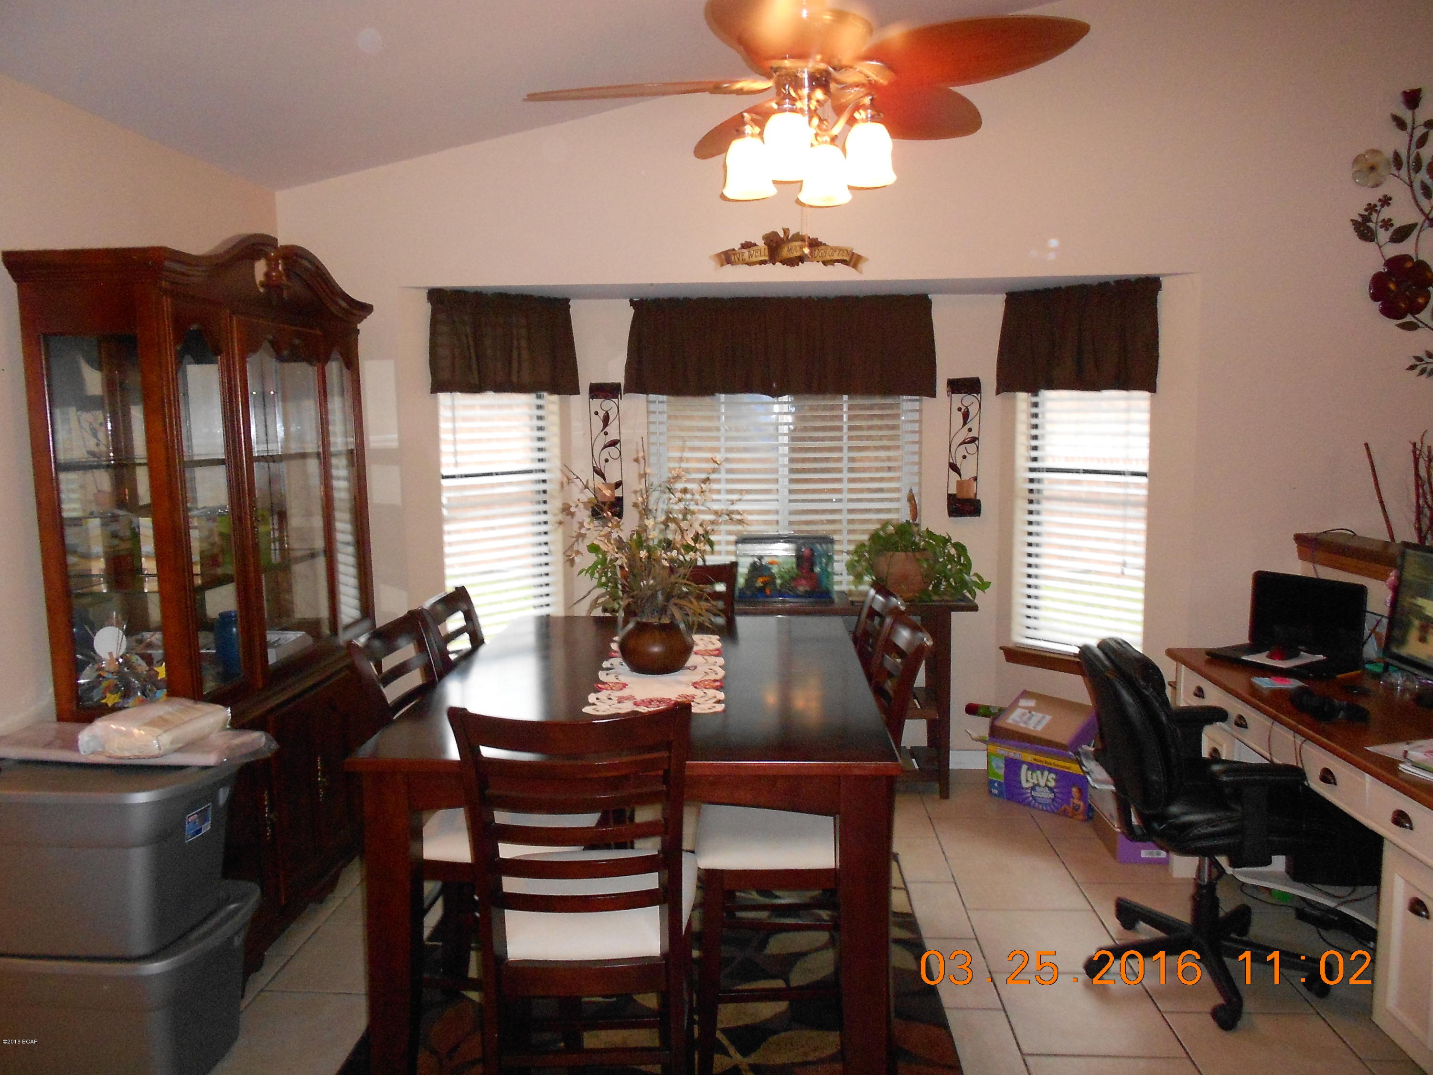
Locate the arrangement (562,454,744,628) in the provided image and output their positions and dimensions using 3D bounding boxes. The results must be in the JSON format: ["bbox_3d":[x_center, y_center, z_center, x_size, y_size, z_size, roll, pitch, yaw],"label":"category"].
[{"bbox_3d":[-0.166,0.004,2.942,0.480,0.470,0.410,0,7,3],"label":"arrangement"}]

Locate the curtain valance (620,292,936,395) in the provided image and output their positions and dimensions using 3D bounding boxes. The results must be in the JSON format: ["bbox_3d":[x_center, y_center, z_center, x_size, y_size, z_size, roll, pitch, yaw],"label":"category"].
[{"bbox_3d":[0.268,-0.815,4.607,1.335,0.430,0.090,0,7,3],"label":"curtain valance"}]

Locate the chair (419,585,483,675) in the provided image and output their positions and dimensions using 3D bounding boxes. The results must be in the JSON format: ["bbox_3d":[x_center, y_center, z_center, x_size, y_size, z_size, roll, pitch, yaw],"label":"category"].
[{"bbox_3d":[-0.580,0.704,3.413,0.530,1.050,0.460,0,7,3],"label":"chair"}]

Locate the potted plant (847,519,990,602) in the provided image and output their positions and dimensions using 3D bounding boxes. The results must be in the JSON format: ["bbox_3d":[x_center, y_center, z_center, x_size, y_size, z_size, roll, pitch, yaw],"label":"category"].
[{"bbox_3d":[0.865,0.101,4.605,0.614,0.360,0.474,0,6,3],"label":"potted plant"}]

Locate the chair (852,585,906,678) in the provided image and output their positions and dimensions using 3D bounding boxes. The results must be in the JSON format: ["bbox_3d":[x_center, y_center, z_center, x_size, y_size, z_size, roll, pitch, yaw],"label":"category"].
[{"bbox_3d":[0.273,0.701,3.348,0.530,1.050,0.460,-1,7,-2],"label":"chair"}]

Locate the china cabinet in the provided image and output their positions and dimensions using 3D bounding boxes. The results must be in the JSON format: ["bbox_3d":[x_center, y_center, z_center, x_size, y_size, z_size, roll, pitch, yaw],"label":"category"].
[{"bbox_3d":[-1.529,0.145,3.515,0.410,2.155,1.450,0,7,3],"label":"china cabinet"}]

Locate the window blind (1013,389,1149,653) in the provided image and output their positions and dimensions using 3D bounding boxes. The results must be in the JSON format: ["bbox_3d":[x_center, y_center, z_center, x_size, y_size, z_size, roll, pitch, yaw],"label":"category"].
[{"bbox_3d":[1.518,-0.237,4.441,0.060,1.400,0.580,-7,9,-42],"label":"window blind"}]

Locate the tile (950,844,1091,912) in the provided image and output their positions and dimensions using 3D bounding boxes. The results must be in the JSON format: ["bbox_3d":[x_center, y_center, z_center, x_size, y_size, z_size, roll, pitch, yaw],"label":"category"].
[{"bbox_3d":[1.026,1.191,3.691,0.406,0.012,0.406,0,6,3],"label":"tile"}]

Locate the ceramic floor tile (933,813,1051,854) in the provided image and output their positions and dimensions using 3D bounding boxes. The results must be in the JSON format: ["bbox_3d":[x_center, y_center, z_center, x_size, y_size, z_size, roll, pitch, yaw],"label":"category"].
[{"bbox_3d":[1.050,1.151,4.100,0.406,0.012,0.406,0,6,3],"label":"ceramic floor tile"}]

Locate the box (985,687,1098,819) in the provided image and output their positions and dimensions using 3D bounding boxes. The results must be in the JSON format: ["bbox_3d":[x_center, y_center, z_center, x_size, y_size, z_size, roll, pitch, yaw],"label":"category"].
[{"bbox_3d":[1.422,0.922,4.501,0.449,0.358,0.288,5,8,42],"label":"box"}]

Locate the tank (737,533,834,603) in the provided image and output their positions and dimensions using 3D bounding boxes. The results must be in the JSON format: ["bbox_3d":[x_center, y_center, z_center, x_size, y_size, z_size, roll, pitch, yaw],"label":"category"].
[{"bbox_3d":[0.288,0.123,4.535,0.405,0.275,0.215,0,7,3],"label":"tank"}]

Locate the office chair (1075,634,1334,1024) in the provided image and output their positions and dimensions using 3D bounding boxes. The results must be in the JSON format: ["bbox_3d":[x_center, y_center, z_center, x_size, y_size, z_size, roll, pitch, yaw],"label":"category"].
[{"bbox_3d":[1.341,0.759,3.039,0.667,0.972,0.634,0,6,8],"label":"office chair"}]

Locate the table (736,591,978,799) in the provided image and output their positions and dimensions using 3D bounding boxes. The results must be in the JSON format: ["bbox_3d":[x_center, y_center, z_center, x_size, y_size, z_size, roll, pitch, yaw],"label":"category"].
[{"bbox_3d":[0.307,0.667,4.590,1.515,0.820,0.370,0,7,3],"label":"table"}]

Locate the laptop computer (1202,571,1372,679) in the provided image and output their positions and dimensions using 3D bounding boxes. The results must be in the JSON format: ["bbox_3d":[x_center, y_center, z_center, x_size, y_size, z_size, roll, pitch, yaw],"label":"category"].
[{"bbox_3d":[2.028,0.319,3.846,0.275,0.290,0.420,-5,8,-31],"label":"laptop computer"}]

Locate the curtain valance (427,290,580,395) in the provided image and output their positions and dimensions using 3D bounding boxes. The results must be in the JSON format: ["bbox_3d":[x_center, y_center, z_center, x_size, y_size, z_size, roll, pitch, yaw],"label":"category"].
[{"bbox_3d":[-0.895,-0.817,4.574,0.679,0.414,0.091,-4,7,-35],"label":"curtain valance"}]

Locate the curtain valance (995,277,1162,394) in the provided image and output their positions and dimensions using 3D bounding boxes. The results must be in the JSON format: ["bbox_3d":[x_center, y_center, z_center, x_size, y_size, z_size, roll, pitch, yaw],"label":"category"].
[{"bbox_3d":[1.481,-0.814,4.443,0.694,0.437,0.091,5,8,42],"label":"curtain valance"}]

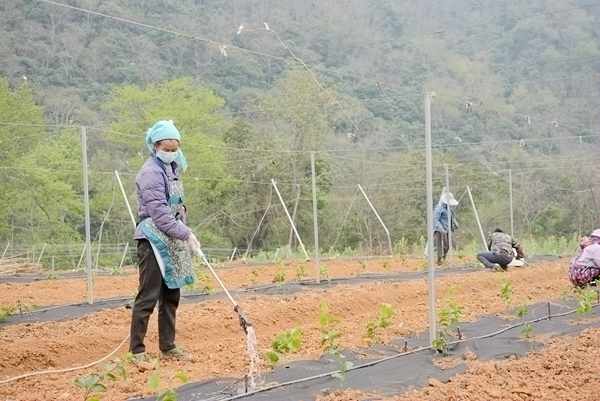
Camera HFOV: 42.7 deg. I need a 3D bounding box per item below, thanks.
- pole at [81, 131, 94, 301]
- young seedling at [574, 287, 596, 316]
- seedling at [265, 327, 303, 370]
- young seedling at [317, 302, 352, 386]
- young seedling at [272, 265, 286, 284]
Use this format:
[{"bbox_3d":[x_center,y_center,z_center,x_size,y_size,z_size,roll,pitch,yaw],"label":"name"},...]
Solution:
[{"bbox_3d":[-2.266,0.163,8.210,0.045,1.899,0.045,-2,-1,-15],"label":"pole"},{"bbox_3d":[2.828,1.000,7.600,0.218,0.297,0.207,-2,-1,20],"label":"young seedling"},{"bbox_3d":[-0.104,0.936,4.850,0.250,0.280,0.230,-2,-1,0],"label":"seedling"},{"bbox_3d":[0.196,0.816,4.350,0.210,0.480,0.200,-2,-1,0],"label":"young seedling"},{"bbox_3d":[-0.289,1.049,10.800,0.197,0.296,0.187,-1,-1,-2],"label":"young seedling"}]

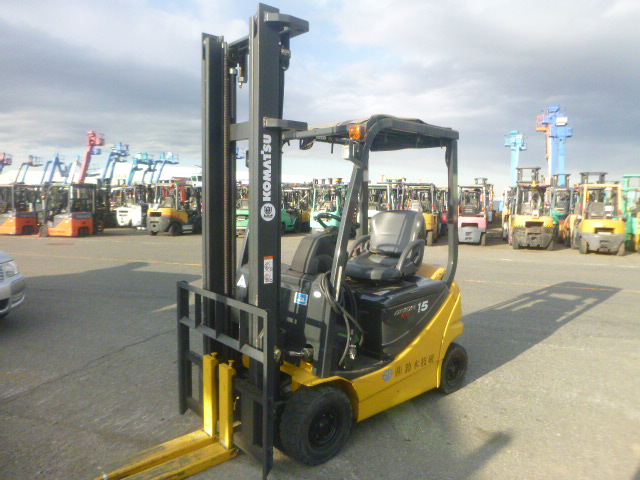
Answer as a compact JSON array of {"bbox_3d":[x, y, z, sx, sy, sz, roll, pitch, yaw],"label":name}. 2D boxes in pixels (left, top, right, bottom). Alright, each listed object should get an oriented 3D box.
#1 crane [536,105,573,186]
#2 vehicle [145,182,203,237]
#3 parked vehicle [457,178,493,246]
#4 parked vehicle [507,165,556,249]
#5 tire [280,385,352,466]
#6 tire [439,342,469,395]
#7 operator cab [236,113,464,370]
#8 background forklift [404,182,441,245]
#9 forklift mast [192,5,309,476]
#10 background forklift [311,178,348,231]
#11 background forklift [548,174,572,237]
[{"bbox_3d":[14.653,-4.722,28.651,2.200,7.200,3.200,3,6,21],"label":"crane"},{"bbox_3d":[-5.655,-1.263,18.834,1.120,2.120,2.950,3,6,21],"label":"vehicle"},{"bbox_3d":[5.558,-0.977,16.743,1.120,2.200,2.750,3,5,21],"label":"parked vehicle"},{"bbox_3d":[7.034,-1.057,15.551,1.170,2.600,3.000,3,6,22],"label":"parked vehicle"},{"bbox_3d":[-0.025,1.098,2.780,0.444,0.444,0.165,-4,7,-42],"label":"tire"},{"bbox_3d":[1.028,1.042,3.764,0.408,0.408,0.145,-4,7,-42],"label":"tire"},{"bbox_3d":[0.208,-0.043,3.522,1.500,1.650,1.000,-4,7,-42],"label":"operator cab"},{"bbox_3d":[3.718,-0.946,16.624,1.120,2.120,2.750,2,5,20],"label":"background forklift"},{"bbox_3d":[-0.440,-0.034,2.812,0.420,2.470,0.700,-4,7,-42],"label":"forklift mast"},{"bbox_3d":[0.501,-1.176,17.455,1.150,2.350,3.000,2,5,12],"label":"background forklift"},{"bbox_3d":[10.272,-1.425,19.904,1.120,2.650,2.750,3,5,23],"label":"background forklift"}]

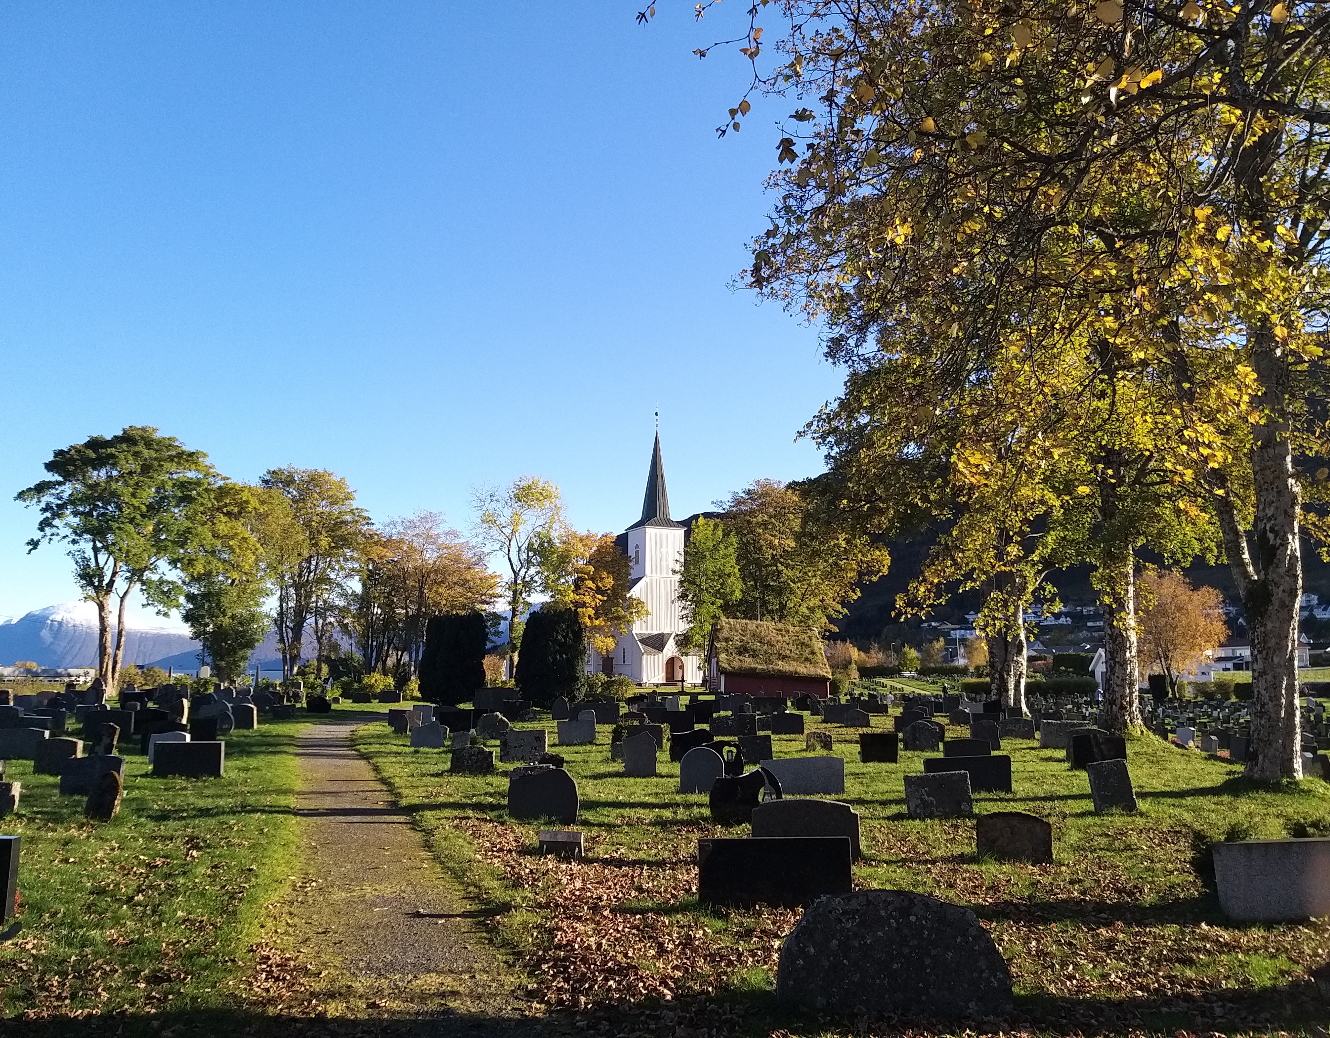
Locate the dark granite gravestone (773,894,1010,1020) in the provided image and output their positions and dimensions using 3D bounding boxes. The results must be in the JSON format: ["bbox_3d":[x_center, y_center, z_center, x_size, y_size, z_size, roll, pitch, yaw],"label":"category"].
[{"bbox_3d":[1.107,2.119,5.287,1.110,0.550,0.190,0,-8,3],"label":"dark granite gravestone"}]

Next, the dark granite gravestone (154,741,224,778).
[{"bbox_3d":[-7.217,3.646,16.385,0.969,0.507,0.150,0,-8,0],"label":"dark granite gravestone"}]

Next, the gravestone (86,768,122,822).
[{"bbox_3d":[-6.095,3.012,11.733,0.320,0.520,0.130,14,-7,5],"label":"gravestone"}]

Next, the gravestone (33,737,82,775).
[{"bbox_3d":[-9.264,3.630,16.485,0.623,0.552,0.150,0,-8,0],"label":"gravestone"}]

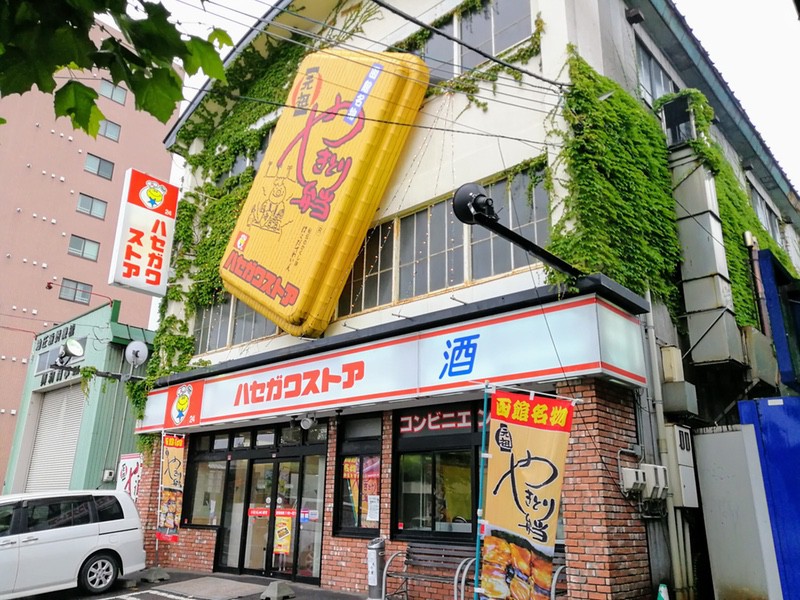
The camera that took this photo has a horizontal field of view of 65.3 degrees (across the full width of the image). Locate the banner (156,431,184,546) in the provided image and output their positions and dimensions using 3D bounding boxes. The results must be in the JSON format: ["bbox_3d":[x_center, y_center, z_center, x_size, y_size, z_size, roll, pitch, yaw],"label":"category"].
[{"bbox_3d":[-4.010,3.290,10.999,0.660,1.820,0.060,-12,-22,36],"label":"banner"}]

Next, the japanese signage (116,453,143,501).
[{"bbox_3d":[-5.730,4.160,13.210,0.720,1.750,0.060,-9,-21,29],"label":"japanese signage"}]

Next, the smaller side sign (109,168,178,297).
[{"bbox_3d":[-6.694,-1.692,16.299,0.320,3.130,1.360,-15,-24,40],"label":"smaller side sign"}]

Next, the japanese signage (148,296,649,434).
[{"bbox_3d":[-1.539,1.720,11.680,11.790,0.927,1.250,-15,-24,40],"label":"japanese signage"}]

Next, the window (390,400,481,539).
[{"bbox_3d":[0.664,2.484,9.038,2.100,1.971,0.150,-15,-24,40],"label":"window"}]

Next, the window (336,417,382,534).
[{"bbox_3d":[-0.661,2.861,10.199,1.095,1.949,0.150,-15,-24,40],"label":"window"}]

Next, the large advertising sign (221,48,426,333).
[{"bbox_3d":[-1.930,-2.660,14.100,0.650,6.100,4.000,19,3,-44],"label":"large advertising sign"}]

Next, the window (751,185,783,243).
[{"bbox_3d":[10.659,-2.271,17.996,0.150,1.300,3.300,-15,-24,40],"label":"window"}]

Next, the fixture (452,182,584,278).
[{"bbox_3d":[1.435,-0.649,6.874,0.400,0.430,2.400,-15,-24,40],"label":"fixture"}]

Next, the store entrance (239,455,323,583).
[{"bbox_3d":[-2.083,3.914,11.252,2.336,2.132,0.200,-15,-24,40],"label":"store entrance"}]

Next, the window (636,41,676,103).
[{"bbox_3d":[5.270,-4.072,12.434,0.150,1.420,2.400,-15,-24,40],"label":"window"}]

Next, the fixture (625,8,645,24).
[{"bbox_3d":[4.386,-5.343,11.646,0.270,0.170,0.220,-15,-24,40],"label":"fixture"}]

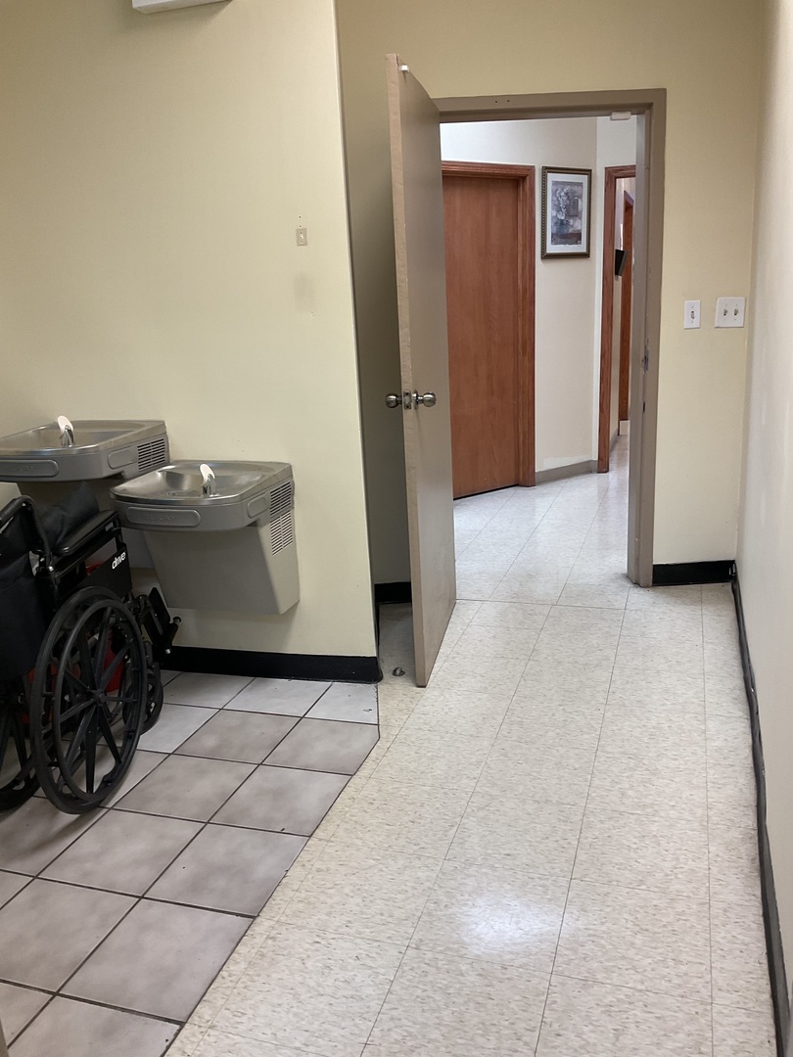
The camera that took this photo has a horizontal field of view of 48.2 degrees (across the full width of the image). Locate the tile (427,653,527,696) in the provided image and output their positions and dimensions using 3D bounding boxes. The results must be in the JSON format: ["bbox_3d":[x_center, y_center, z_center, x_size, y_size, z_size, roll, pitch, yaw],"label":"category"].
[{"bbox_3d":[0.303,0.524,3.186,0.305,0.014,0.305,2,16,18],"label":"tile"}]

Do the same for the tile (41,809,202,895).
[{"bbox_3d":[-0.697,0.832,2.283,0.308,0.010,0.308,2,16,18],"label":"tile"}]

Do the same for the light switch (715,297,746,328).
[{"bbox_3d":[1.394,-0.898,3.685,0.118,0.119,0.018,-4,15,-1],"label":"light switch"}]

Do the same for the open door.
[{"bbox_3d":[0.116,-0.528,3.251,0.042,2.013,0.855,0,15,11],"label":"open door"}]

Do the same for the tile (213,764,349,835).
[{"bbox_3d":[-0.315,0.762,2.476,0.296,0.010,0.304,2,16,18],"label":"tile"}]

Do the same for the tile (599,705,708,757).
[{"bbox_3d":[0.788,0.625,2.718,0.305,0.014,0.305,2,16,18],"label":"tile"}]

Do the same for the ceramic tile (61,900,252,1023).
[{"bbox_3d":[-0.508,0.925,1.913,0.296,0.010,0.304,2,16,18],"label":"ceramic tile"}]

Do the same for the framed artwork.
[{"bbox_3d":[1.114,-2.055,5.783,0.452,0.558,0.030,-14,18,-34],"label":"framed artwork"}]

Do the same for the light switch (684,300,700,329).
[{"bbox_3d":[1.223,-0.883,3.657,0.070,0.115,0.015,-3,15,-1],"label":"light switch"}]

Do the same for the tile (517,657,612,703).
[{"bbox_3d":[0.593,0.534,3.091,0.305,0.014,0.305,2,16,18],"label":"tile"}]

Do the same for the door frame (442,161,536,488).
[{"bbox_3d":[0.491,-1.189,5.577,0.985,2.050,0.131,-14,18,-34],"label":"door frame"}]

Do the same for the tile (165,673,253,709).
[{"bbox_3d":[-0.708,0.586,3.198,0.308,0.010,0.252,2,16,18],"label":"tile"}]

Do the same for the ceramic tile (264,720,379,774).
[{"bbox_3d":[-0.219,0.680,2.757,0.296,0.010,0.304,2,16,18],"label":"ceramic tile"}]

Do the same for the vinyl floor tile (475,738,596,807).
[{"bbox_3d":[0.406,0.701,2.549,0.307,0.010,0.307,2,16,18],"label":"vinyl floor tile"}]

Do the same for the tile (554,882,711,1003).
[{"bbox_3d":[0.509,0.873,1.893,0.307,0.010,0.307,2,16,18],"label":"tile"}]

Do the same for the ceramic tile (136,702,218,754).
[{"bbox_3d":[-0.798,0.660,2.949,0.304,0.010,0.304,2,16,18],"label":"ceramic tile"}]

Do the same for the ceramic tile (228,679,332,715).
[{"bbox_3d":[-0.410,0.586,3.098,0.294,0.014,0.269,2,16,18],"label":"ceramic tile"}]

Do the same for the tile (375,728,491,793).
[{"bbox_3d":[0.116,0.686,2.629,0.305,0.014,0.305,2,16,18],"label":"tile"}]

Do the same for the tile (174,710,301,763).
[{"bbox_3d":[-0.501,0.664,2.831,0.296,0.014,0.300,2,16,18],"label":"tile"}]

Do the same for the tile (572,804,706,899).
[{"bbox_3d":[0.601,0.792,2.163,0.306,0.010,0.306,2,16,18],"label":"tile"}]

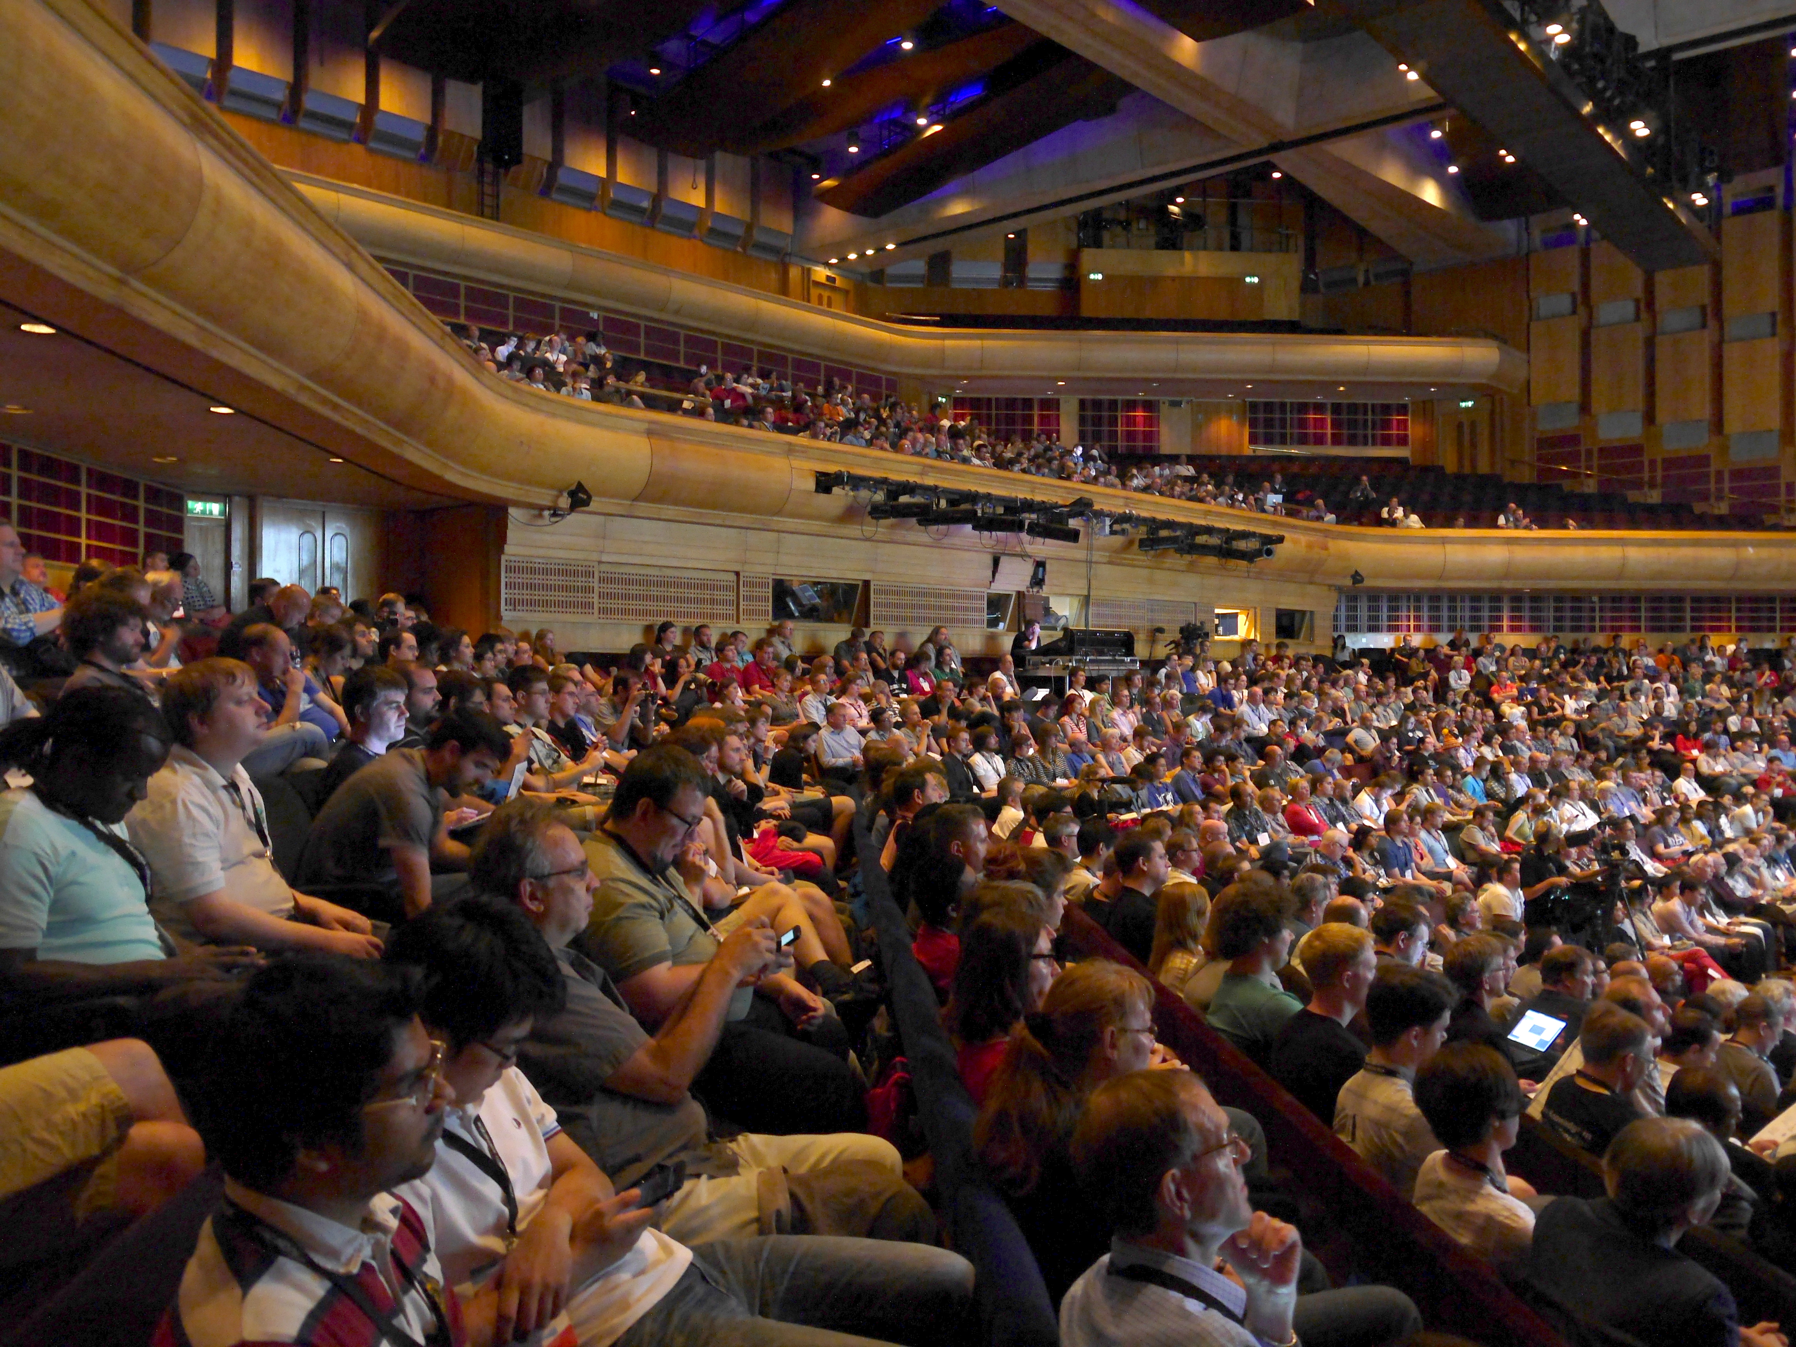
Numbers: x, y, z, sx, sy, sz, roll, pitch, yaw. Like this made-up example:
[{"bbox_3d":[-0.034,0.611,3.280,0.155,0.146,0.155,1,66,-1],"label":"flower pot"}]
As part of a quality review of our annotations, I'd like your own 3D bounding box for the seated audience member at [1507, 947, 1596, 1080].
[{"bbox_3d":[2.850,1.700,5.950,0.780,1.220,0.540,0,0,-5],"label":"seated audience member"}]

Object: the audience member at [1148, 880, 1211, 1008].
[{"bbox_3d":[1.180,1.330,5.270,0.750,1.180,0.470,0,0,-18],"label":"audience member"}]

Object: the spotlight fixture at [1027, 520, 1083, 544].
[{"bbox_3d":[2.070,-1.880,19.300,0.720,0.220,0.220,0,0,30],"label":"spotlight fixture"}]

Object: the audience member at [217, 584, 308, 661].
[{"bbox_3d":[-2.950,0.130,7.100,0.820,1.150,0.530,0,0,-10],"label":"audience member"}]

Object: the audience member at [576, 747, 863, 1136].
[{"bbox_3d":[-0.350,0.760,3.070,0.780,1.200,0.560,0,0,-10],"label":"audience member"}]

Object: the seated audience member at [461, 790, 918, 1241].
[{"bbox_3d":[-0.330,0.820,2.520,0.820,1.200,0.580,0,0,-10],"label":"seated audience member"}]

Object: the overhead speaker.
[{"bbox_3d":[-6.540,-9.090,24.000,0.550,1.450,0.580,0,0,-37],"label":"overhead speaker"}]

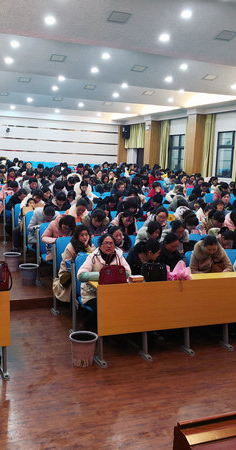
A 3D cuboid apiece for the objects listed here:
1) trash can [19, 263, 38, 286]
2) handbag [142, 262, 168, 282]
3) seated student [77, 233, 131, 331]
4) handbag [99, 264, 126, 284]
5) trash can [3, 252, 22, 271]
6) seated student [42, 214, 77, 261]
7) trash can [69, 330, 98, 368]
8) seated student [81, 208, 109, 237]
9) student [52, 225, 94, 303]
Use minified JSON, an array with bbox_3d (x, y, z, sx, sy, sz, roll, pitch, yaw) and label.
[{"bbox_3d":[-1.320,0.745,6.942,0.285,0.280,0.285,0,8,-23],"label":"trash can"},{"bbox_3d":[0.361,0.444,4.610,0.265,0.195,0.120,0,8,-23],"label":"handbag"},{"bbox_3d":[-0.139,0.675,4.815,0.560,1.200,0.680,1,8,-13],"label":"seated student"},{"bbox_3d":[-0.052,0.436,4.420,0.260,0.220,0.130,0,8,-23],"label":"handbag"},{"bbox_3d":[-1.746,0.622,7.729,0.285,0.280,0.285,0,8,-23],"label":"trash can"},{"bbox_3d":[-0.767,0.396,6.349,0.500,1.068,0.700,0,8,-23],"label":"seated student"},{"bbox_3d":[-0.326,1.188,4.447,0.274,0.262,0.274,3,7,0],"label":"trash can"},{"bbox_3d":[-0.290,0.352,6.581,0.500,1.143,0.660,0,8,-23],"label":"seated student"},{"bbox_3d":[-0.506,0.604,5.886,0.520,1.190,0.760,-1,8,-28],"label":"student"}]

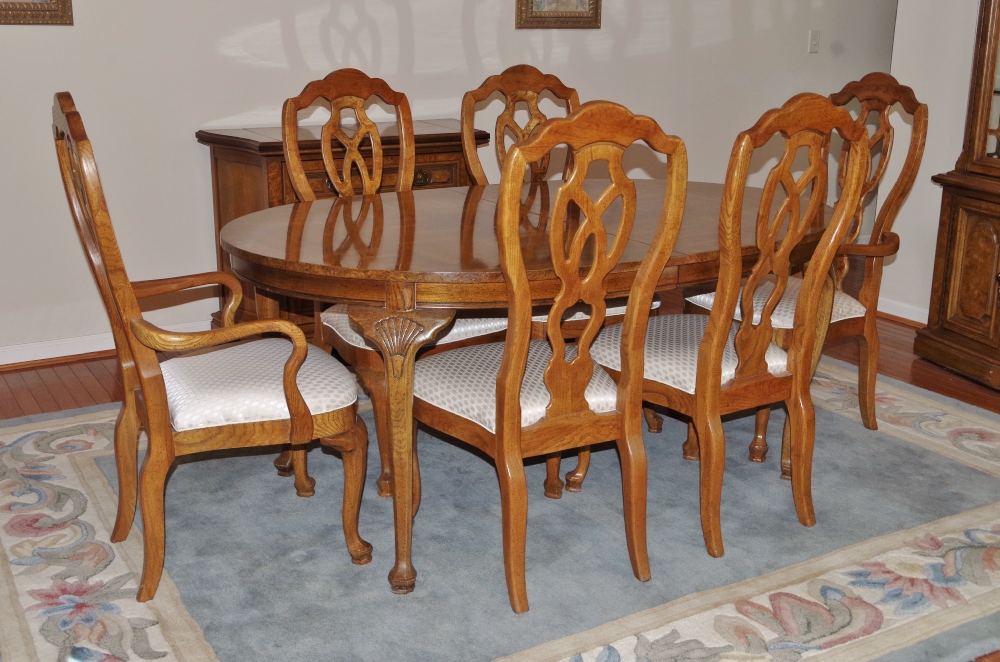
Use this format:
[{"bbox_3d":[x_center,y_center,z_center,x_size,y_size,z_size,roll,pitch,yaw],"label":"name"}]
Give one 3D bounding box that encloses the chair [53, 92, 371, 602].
[{"bbox_3d":[-0.664,0.001,2.705,0.614,1.108,0.554,-8,17,-27],"label":"chair"}]

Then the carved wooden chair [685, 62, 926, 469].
[{"bbox_3d":[0.914,-0.234,3.606,0.614,1.108,0.554,-8,18,-27],"label":"carved wooden chair"}]

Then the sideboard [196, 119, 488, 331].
[{"bbox_3d":[-0.540,-0.362,4.535,1.104,0.830,0.492,-9,18,-30],"label":"sideboard"}]

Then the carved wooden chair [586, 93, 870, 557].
[{"bbox_3d":[0.539,-0.064,2.981,0.499,1.109,0.592,-9,18,-32],"label":"carved wooden chair"}]

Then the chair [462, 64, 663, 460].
[{"bbox_3d":[0.188,-0.259,3.670,0.499,1.109,0.592,-7,17,-25],"label":"chair"}]

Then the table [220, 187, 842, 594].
[{"bbox_3d":[0.118,0.057,3.198,1.726,0.752,1.129,-8,18,-29],"label":"table"}]

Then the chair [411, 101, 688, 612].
[{"bbox_3d":[0.079,0.006,2.713,0.499,1.109,0.592,-7,17,-26],"label":"chair"}]

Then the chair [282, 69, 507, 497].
[{"bbox_3d":[-0.290,-0.178,3.360,0.499,1.109,0.592,-10,19,-34],"label":"chair"}]

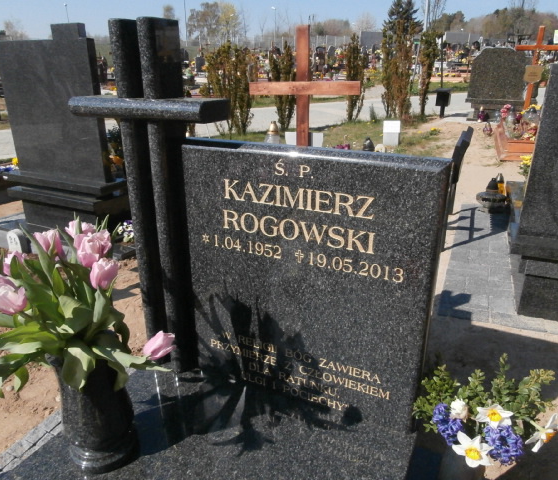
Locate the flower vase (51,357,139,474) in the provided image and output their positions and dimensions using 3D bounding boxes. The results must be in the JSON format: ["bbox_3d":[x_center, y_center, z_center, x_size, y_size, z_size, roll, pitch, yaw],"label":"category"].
[{"bbox_3d":[-0.394,0.352,0.978,0.164,0.271,0.164,-10,24,-25],"label":"flower vase"}]

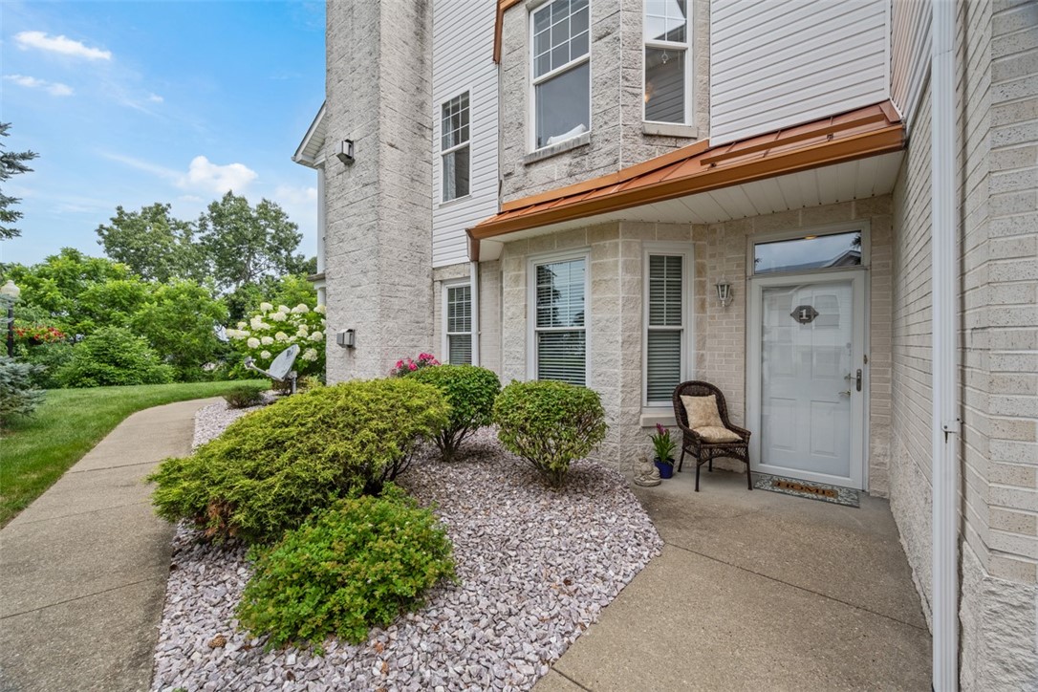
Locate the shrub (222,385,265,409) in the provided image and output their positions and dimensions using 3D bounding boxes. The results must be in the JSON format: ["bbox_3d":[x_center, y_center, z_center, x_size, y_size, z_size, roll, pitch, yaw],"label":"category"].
[{"bbox_3d":[-5.950,1.090,8.750,0.820,0.500,0.800,0,0,-34],"label":"shrub"}]

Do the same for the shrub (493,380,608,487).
[{"bbox_3d":[0.312,0.845,3.930,1.100,1.010,1.100,0,0,0],"label":"shrub"}]

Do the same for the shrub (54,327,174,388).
[{"bbox_3d":[-14.300,0.380,14.300,3.000,2.050,2.800,0,0,-45],"label":"shrub"}]

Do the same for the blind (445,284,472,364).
[{"bbox_3d":[-1.009,-0.275,6.930,0.620,1.550,0.050,0,0,37],"label":"blind"}]

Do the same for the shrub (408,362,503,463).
[{"bbox_3d":[-0.770,0.775,4.750,1.120,1.130,1.120,0,0,0],"label":"shrub"}]

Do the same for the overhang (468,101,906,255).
[{"bbox_3d":[0.953,-1.740,4.644,5.000,0.860,1.120,0,0,37],"label":"overhang"}]

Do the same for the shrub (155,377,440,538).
[{"bbox_3d":[-1.750,0.840,3.540,2.150,1.000,1.800,0,0,-27],"label":"shrub"}]

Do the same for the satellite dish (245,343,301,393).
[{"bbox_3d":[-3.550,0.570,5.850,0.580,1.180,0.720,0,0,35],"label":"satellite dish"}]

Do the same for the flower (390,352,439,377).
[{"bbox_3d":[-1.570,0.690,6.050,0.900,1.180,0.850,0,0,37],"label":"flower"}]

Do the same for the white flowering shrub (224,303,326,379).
[{"bbox_3d":[-5.900,0.150,10.000,2.400,2.350,2.200,0,0,-31],"label":"white flowering shrub"}]

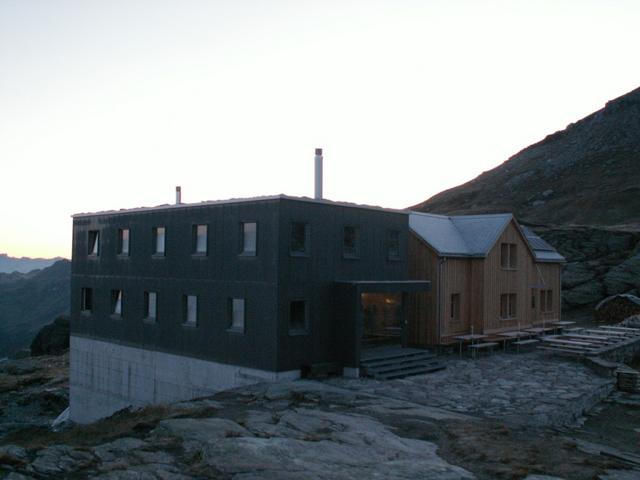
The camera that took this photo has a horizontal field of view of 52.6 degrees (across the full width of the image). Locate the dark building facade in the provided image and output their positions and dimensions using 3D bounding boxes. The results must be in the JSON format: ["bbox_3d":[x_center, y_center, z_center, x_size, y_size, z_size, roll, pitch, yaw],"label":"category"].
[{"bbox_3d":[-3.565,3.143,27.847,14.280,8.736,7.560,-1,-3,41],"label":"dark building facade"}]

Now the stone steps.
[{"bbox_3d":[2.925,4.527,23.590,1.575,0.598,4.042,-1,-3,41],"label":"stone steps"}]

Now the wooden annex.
[{"bbox_3d":[7.367,1.612,31.783,5.723,5.523,12.737,-1,-3,41],"label":"wooden annex"}]

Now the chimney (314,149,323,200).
[{"bbox_3d":[-0.029,-2.350,24.139,0.231,2.100,0.231,-1,-3,41],"label":"chimney"}]

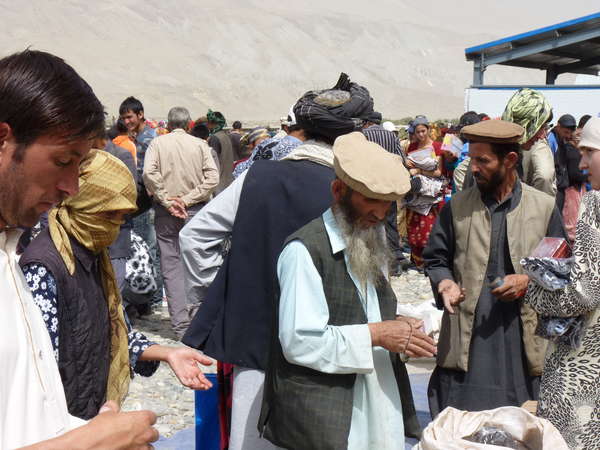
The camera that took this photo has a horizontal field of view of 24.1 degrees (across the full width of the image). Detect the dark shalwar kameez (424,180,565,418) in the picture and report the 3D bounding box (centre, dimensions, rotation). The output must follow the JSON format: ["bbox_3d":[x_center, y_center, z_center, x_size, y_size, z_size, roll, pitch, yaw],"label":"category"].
[{"bbox_3d":[0.773,0.497,5.602,0.570,1.350,0.400,1,5,19],"label":"dark shalwar kameez"}]

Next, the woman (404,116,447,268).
[{"bbox_3d":[1.333,-0.336,14.862,0.470,1.620,0.380,0,4,6],"label":"woman"}]

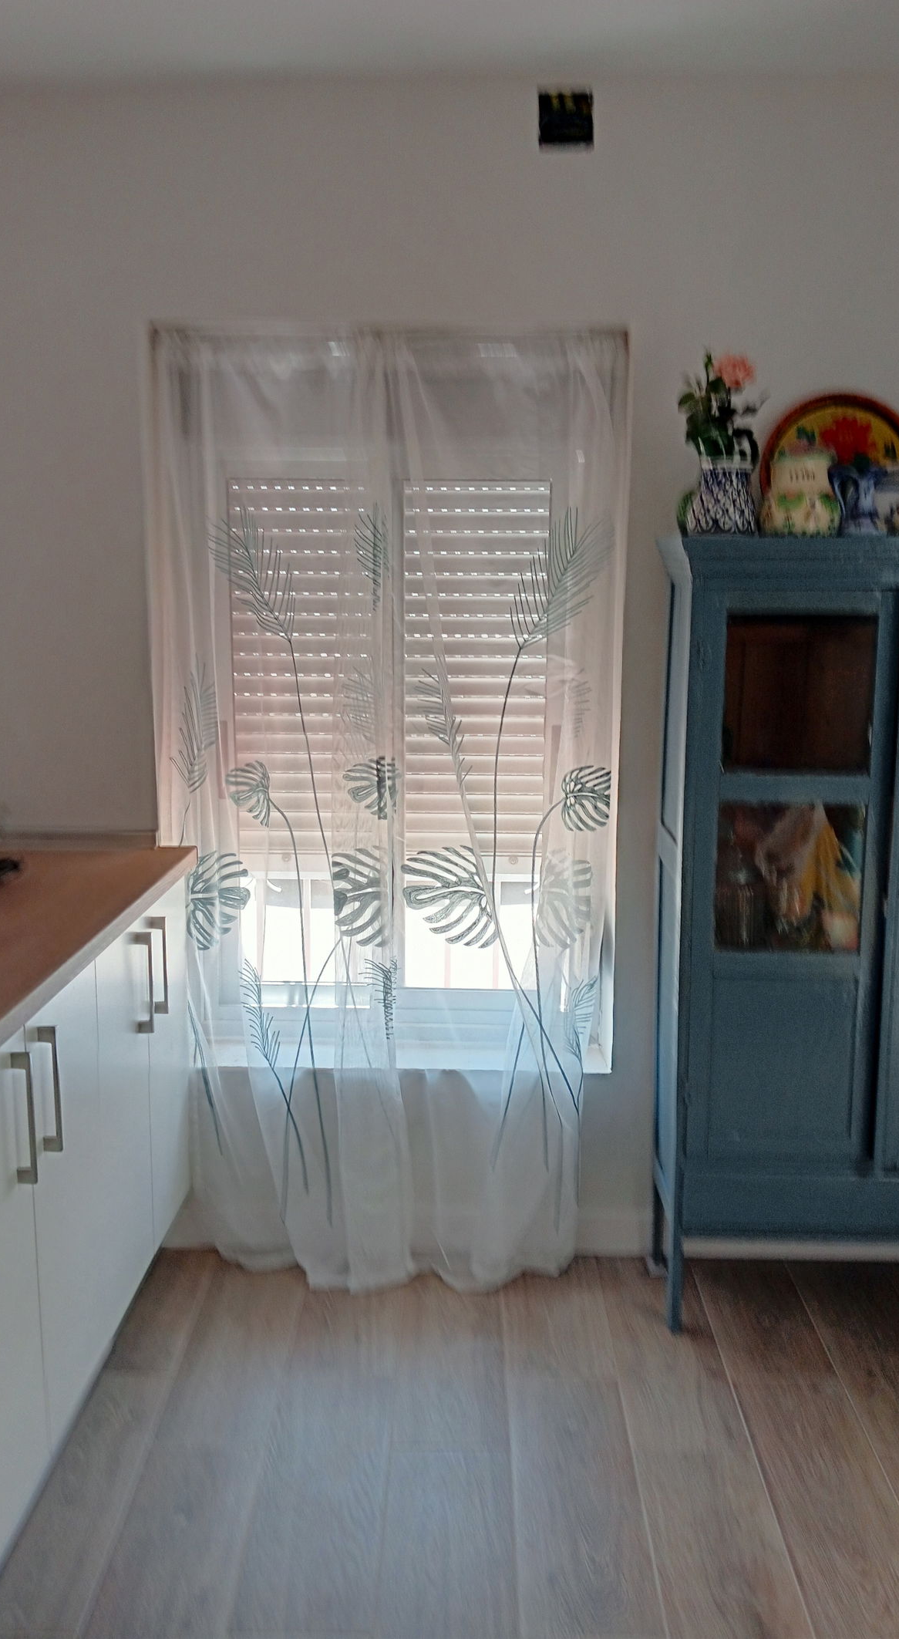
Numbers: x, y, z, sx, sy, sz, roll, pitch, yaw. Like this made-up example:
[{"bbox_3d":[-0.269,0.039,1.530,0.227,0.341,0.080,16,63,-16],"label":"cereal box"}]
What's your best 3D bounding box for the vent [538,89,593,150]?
[{"bbox_3d":[0.229,-1.376,2.609,0.110,0.108,0.020,1,9,1],"label":"vent"}]

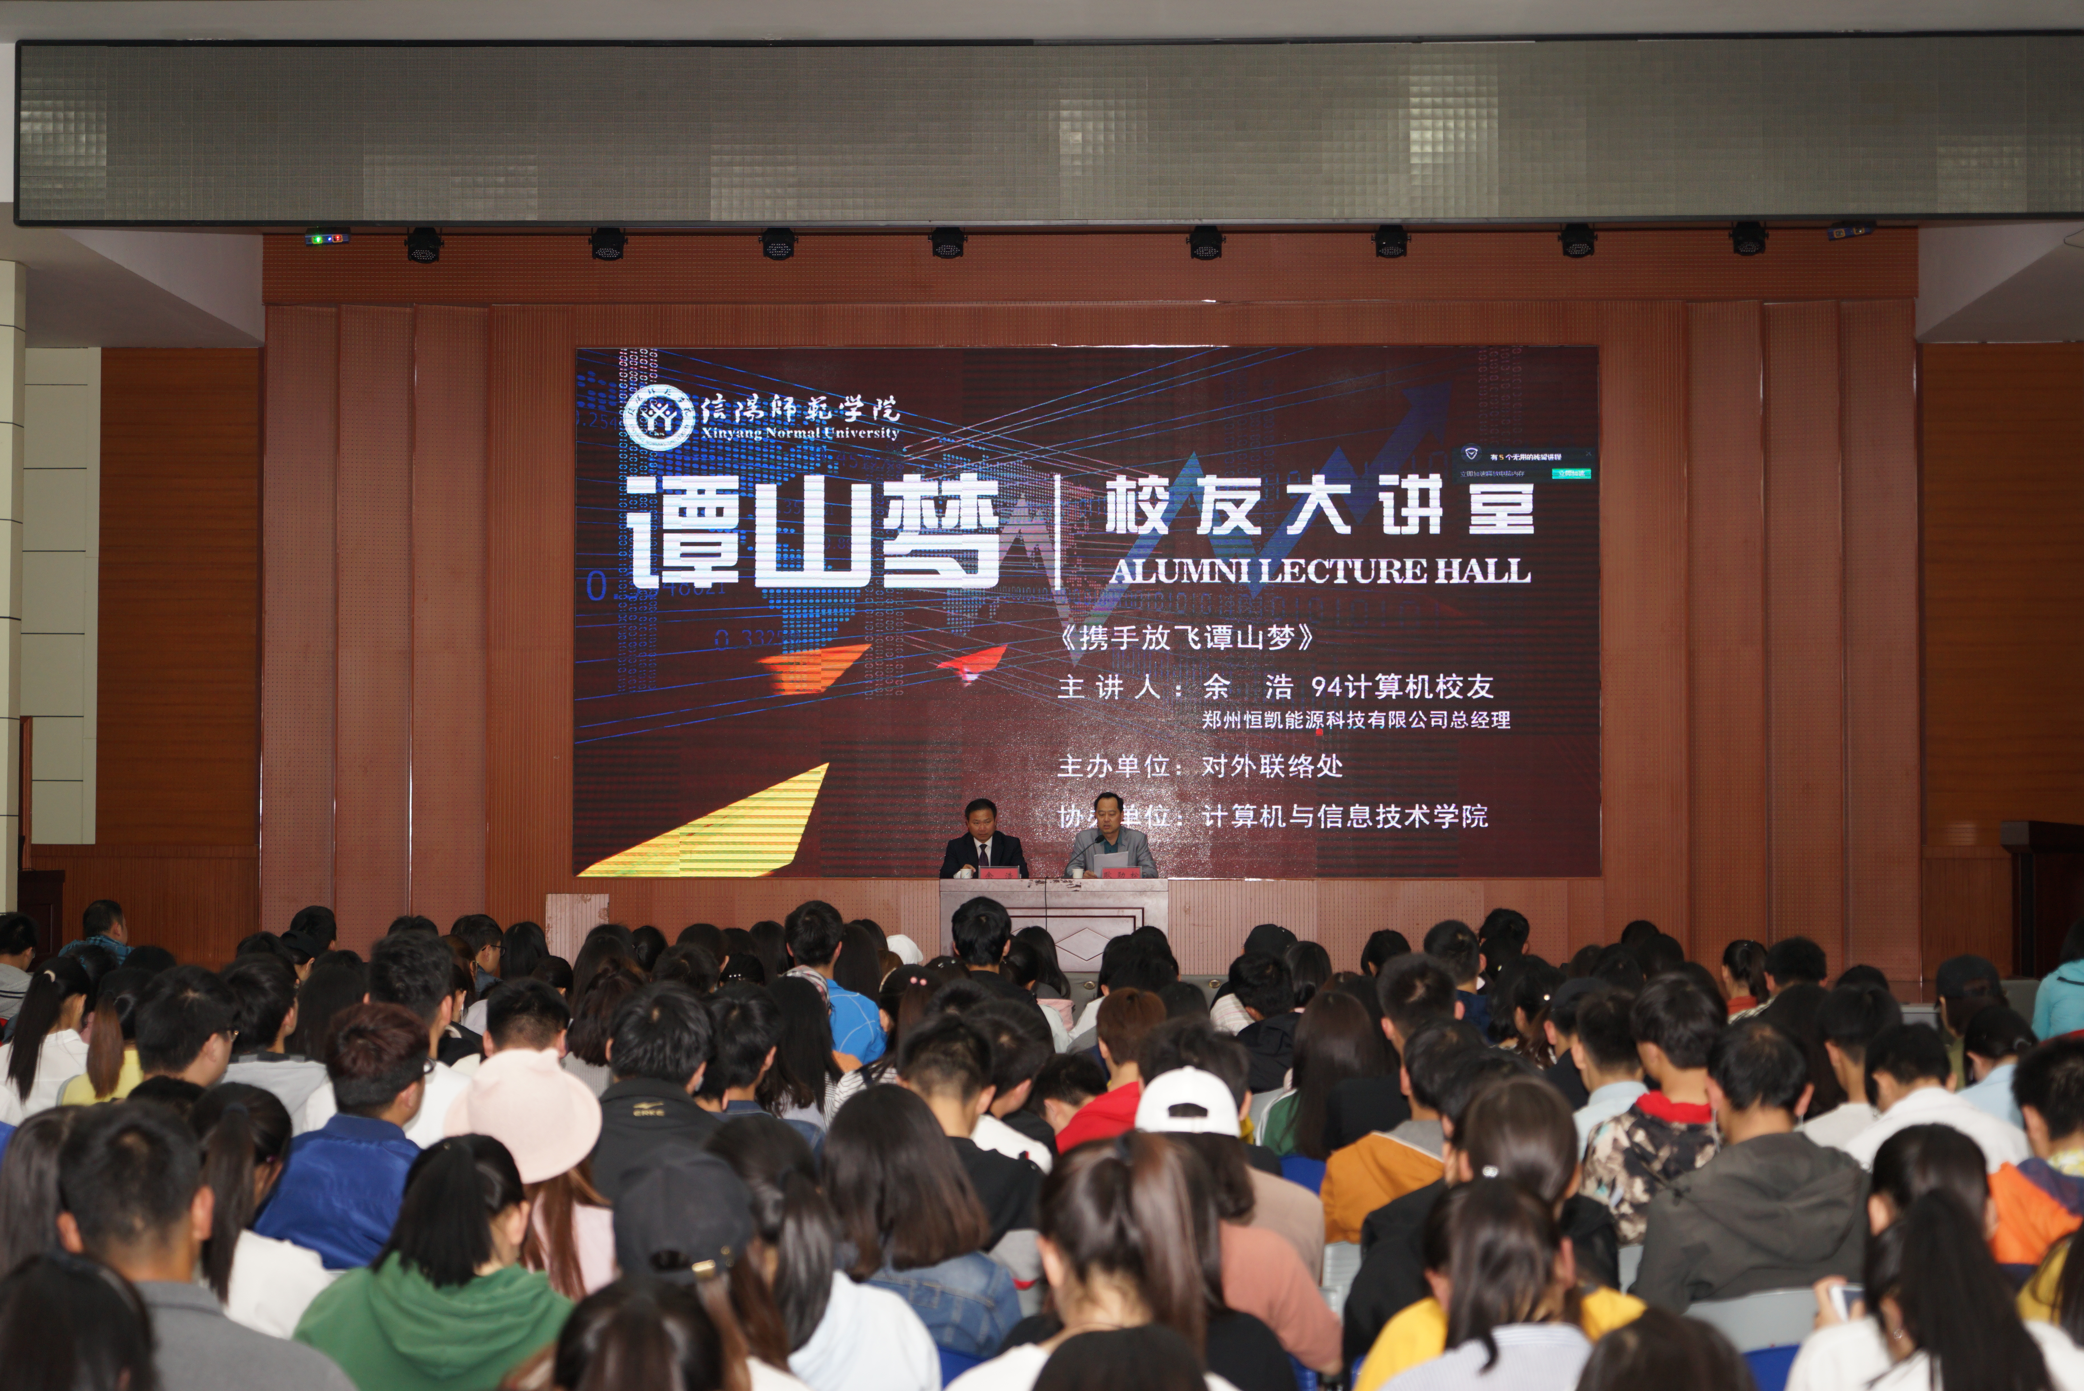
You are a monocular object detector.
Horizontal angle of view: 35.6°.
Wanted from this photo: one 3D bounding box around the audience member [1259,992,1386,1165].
[{"bbox_3d":[0.744,1.363,8.570,0.420,1.190,0.720,0,-2,0],"label":"audience member"}]

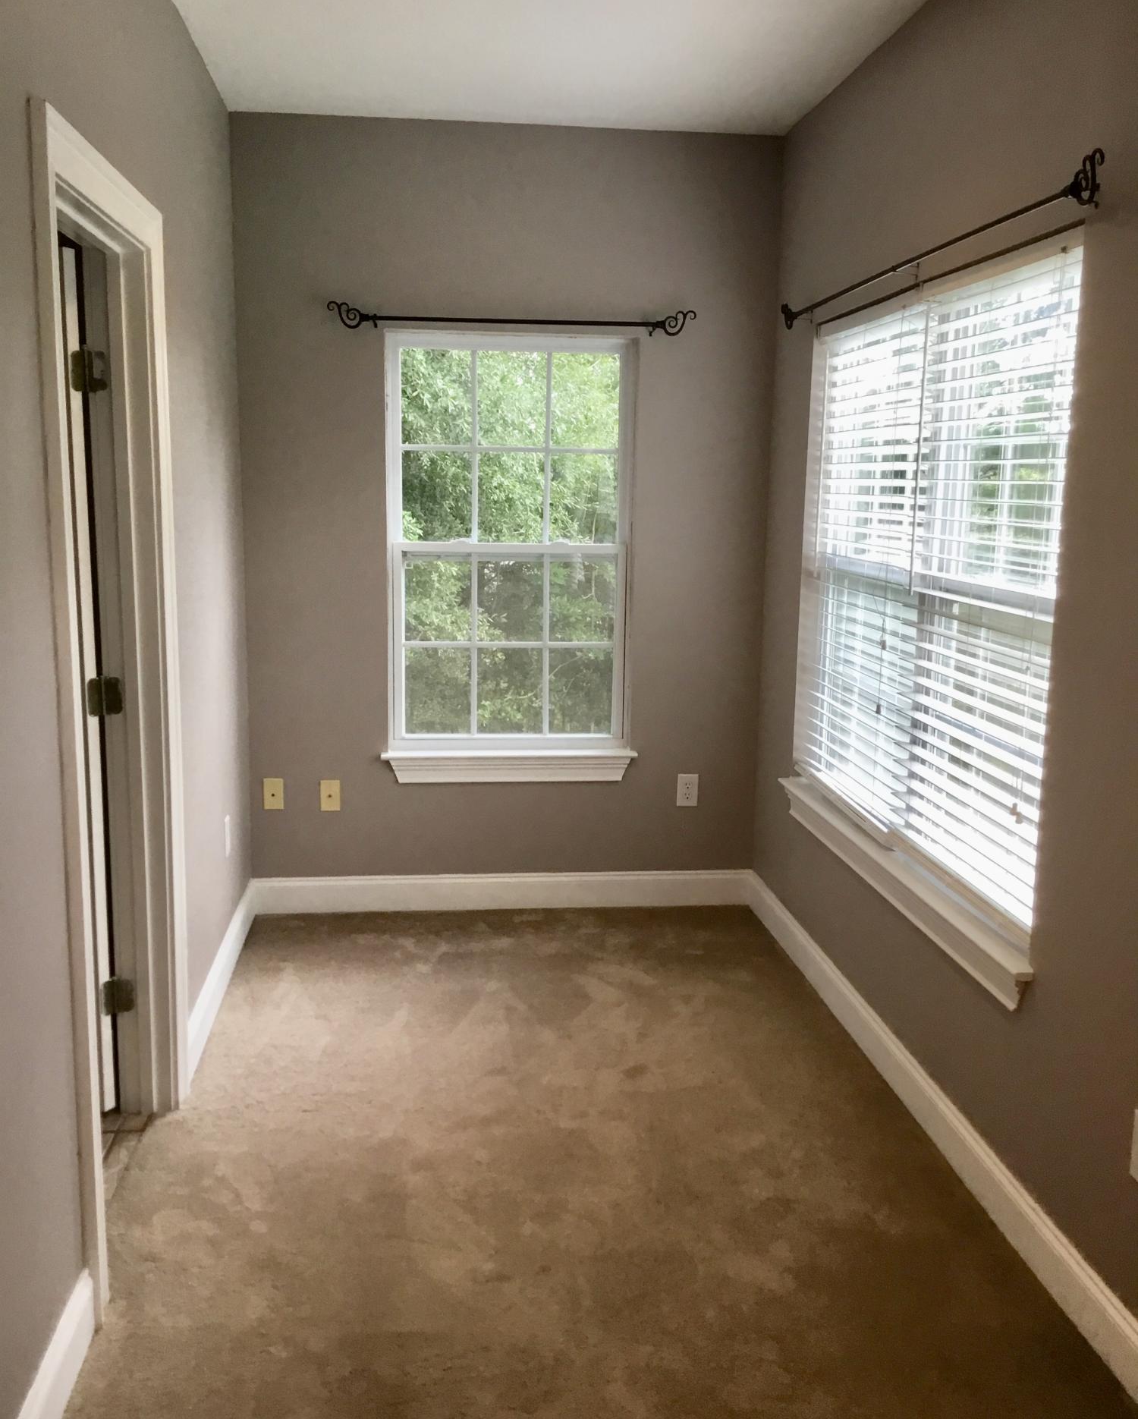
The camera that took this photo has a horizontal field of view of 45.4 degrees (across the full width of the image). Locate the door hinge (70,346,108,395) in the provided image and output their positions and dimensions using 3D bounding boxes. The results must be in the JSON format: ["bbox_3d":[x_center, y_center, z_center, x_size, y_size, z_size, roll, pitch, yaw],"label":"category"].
[{"bbox_3d":[-1.080,-0.765,3.069,0.069,0.092,0.038,0,10,-6],"label":"door hinge"}]

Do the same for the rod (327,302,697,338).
[{"bbox_3d":[-0.188,-1.322,4.641,1.248,0.100,0.085,0,10,-6],"label":"rod"}]

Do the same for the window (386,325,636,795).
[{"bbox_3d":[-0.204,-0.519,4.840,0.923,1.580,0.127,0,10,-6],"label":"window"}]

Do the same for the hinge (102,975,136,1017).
[{"bbox_3d":[-1.101,0.706,3.316,0.069,0.092,0.038,0,10,-6],"label":"hinge"}]

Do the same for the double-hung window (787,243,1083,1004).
[{"bbox_3d":[0.886,-0.281,3.578,0.130,1.575,1.860,0,10,-6],"label":"double-hung window"}]

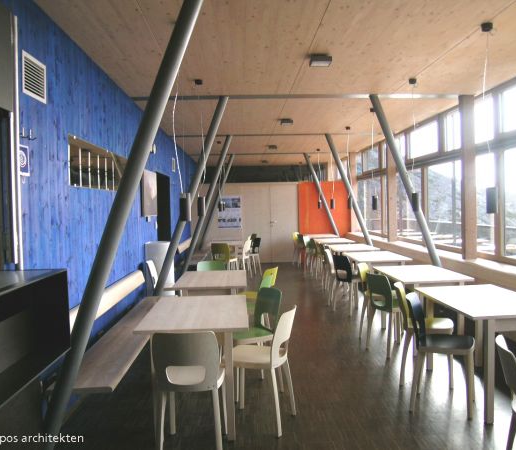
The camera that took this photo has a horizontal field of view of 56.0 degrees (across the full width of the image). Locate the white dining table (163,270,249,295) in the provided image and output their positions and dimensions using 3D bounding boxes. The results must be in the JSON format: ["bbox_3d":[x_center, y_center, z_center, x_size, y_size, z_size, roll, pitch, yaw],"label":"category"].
[{"bbox_3d":[-0.534,0.962,5.436,0.780,0.745,1.210,-1,2,-2],"label":"white dining table"}]

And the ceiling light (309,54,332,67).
[{"bbox_3d":[0.546,-1.421,4.214,0.171,0.051,0.163,-1,2,-2],"label":"ceiling light"}]

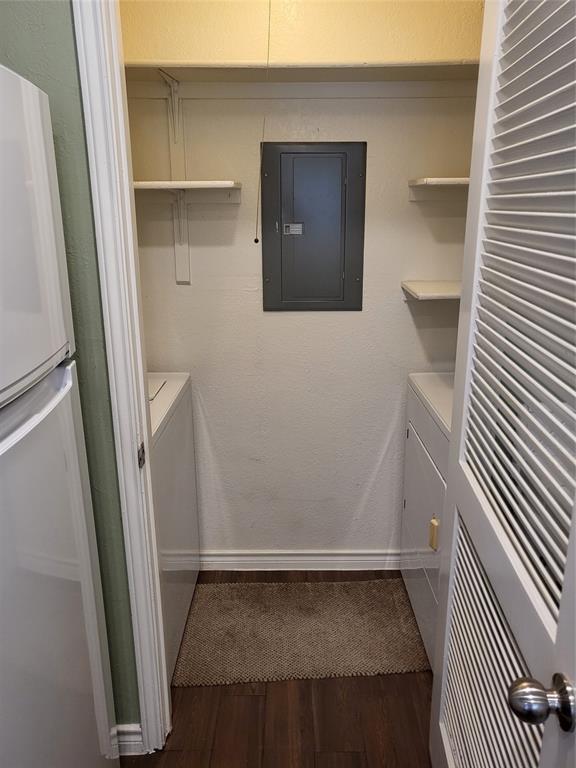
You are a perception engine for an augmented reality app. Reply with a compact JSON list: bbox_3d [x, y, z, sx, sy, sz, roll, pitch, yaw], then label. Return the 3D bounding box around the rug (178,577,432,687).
[{"bbox_3d":[0.053,0.924,2.206,0.910,0.016,0.520,-1,17,-3],"label":"rug"}]

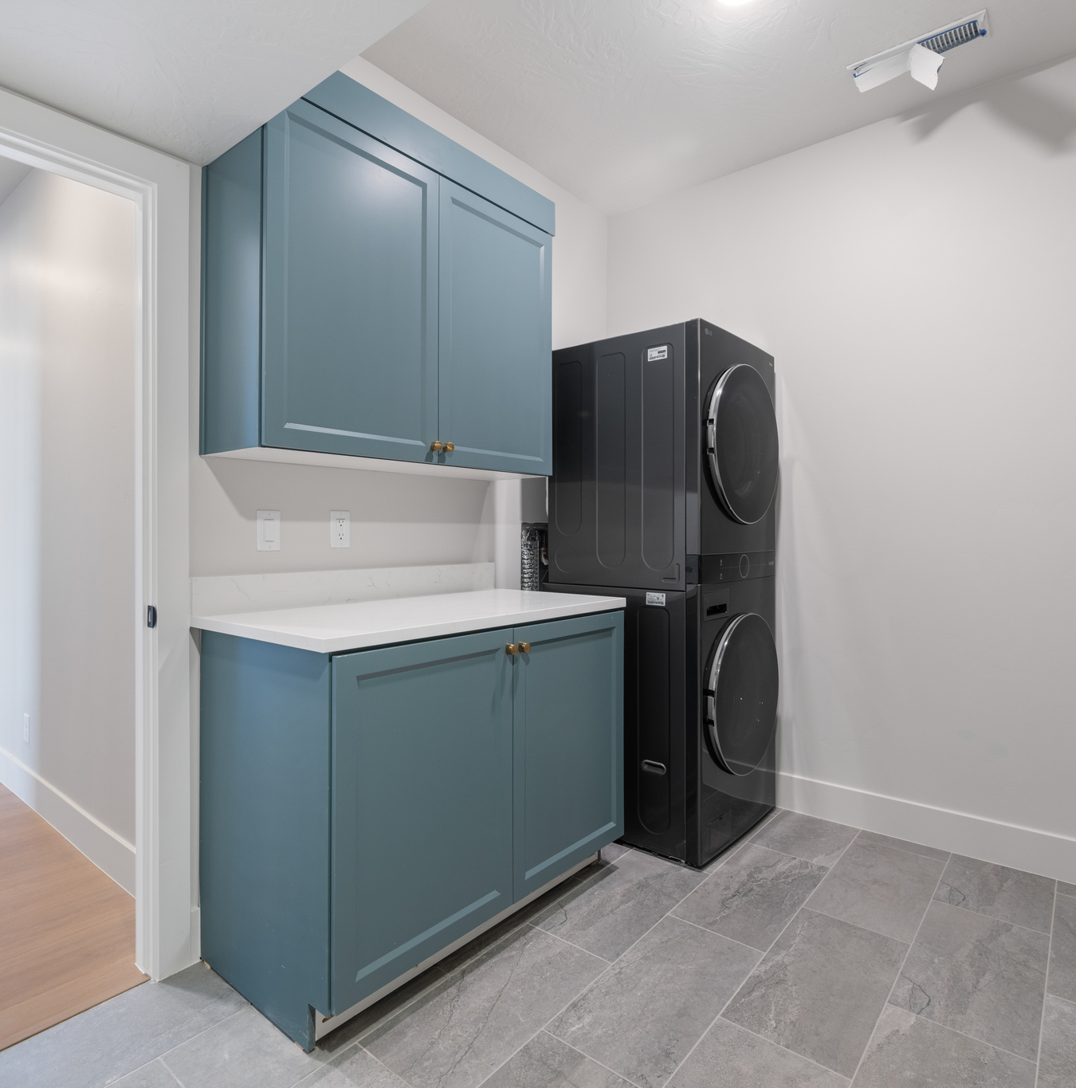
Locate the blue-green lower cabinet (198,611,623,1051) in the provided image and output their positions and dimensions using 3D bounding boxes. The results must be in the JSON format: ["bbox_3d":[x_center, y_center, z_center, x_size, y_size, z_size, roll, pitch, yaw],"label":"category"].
[{"bbox_3d":[-0.305,0.667,2.065,0.624,0.897,1.135,1,1,39],"label":"blue-green lower cabinet"}]

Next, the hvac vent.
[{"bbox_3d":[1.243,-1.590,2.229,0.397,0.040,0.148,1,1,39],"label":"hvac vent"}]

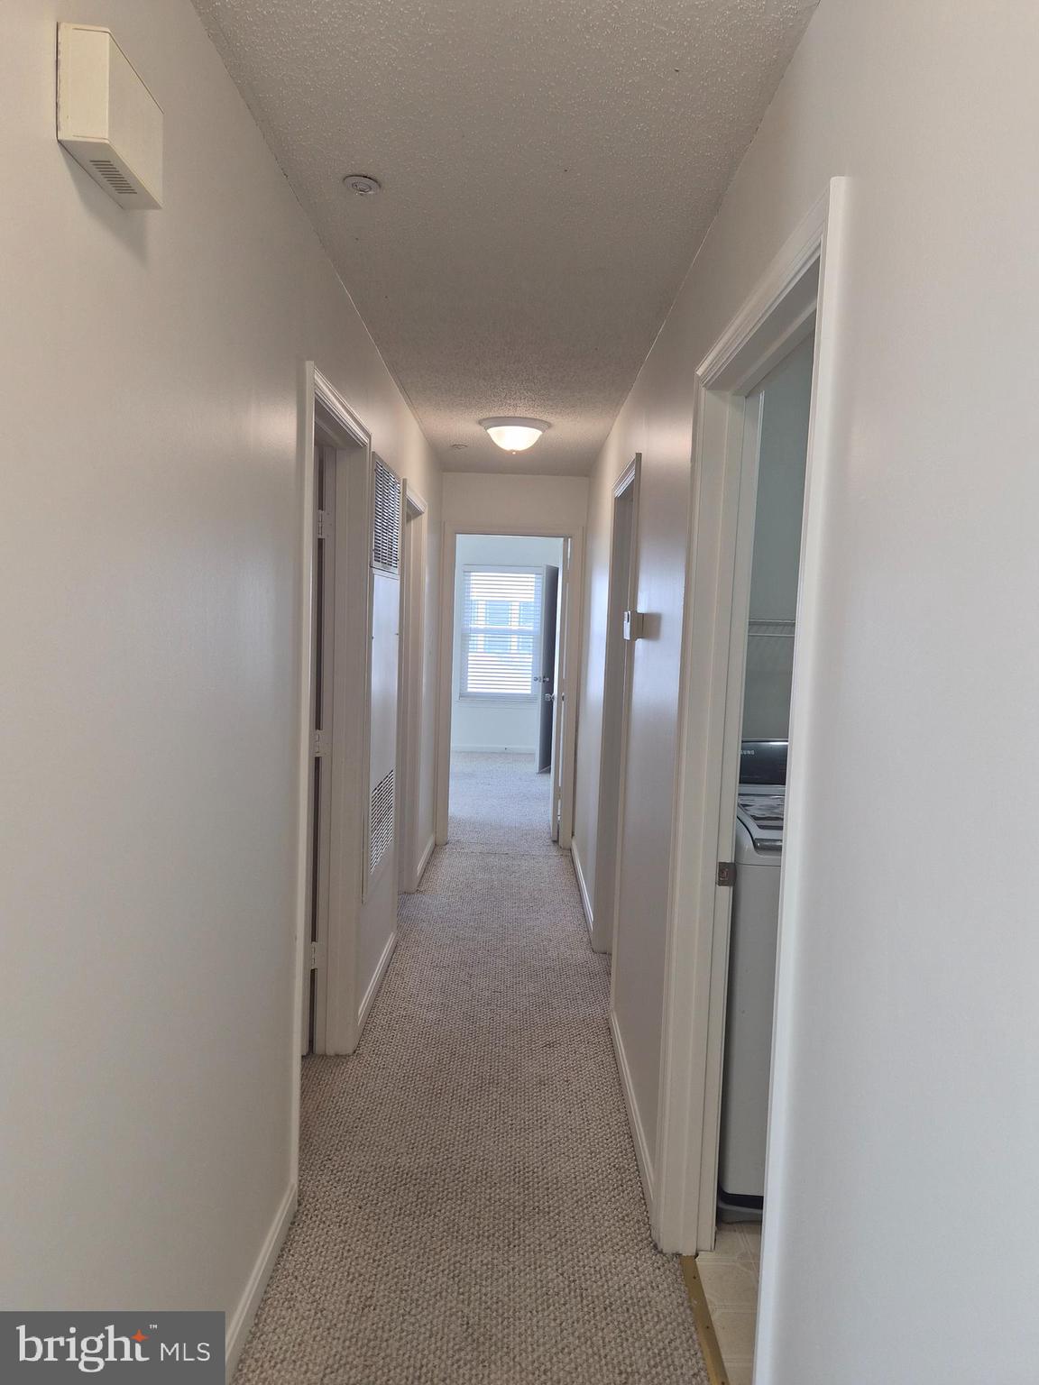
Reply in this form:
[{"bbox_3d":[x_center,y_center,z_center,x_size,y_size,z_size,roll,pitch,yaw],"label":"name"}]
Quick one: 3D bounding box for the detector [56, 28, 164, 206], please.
[{"bbox_3d":[-0.483,-0.680,1.100,0.057,0.126,0.162,2,5,0],"label":"detector"}]

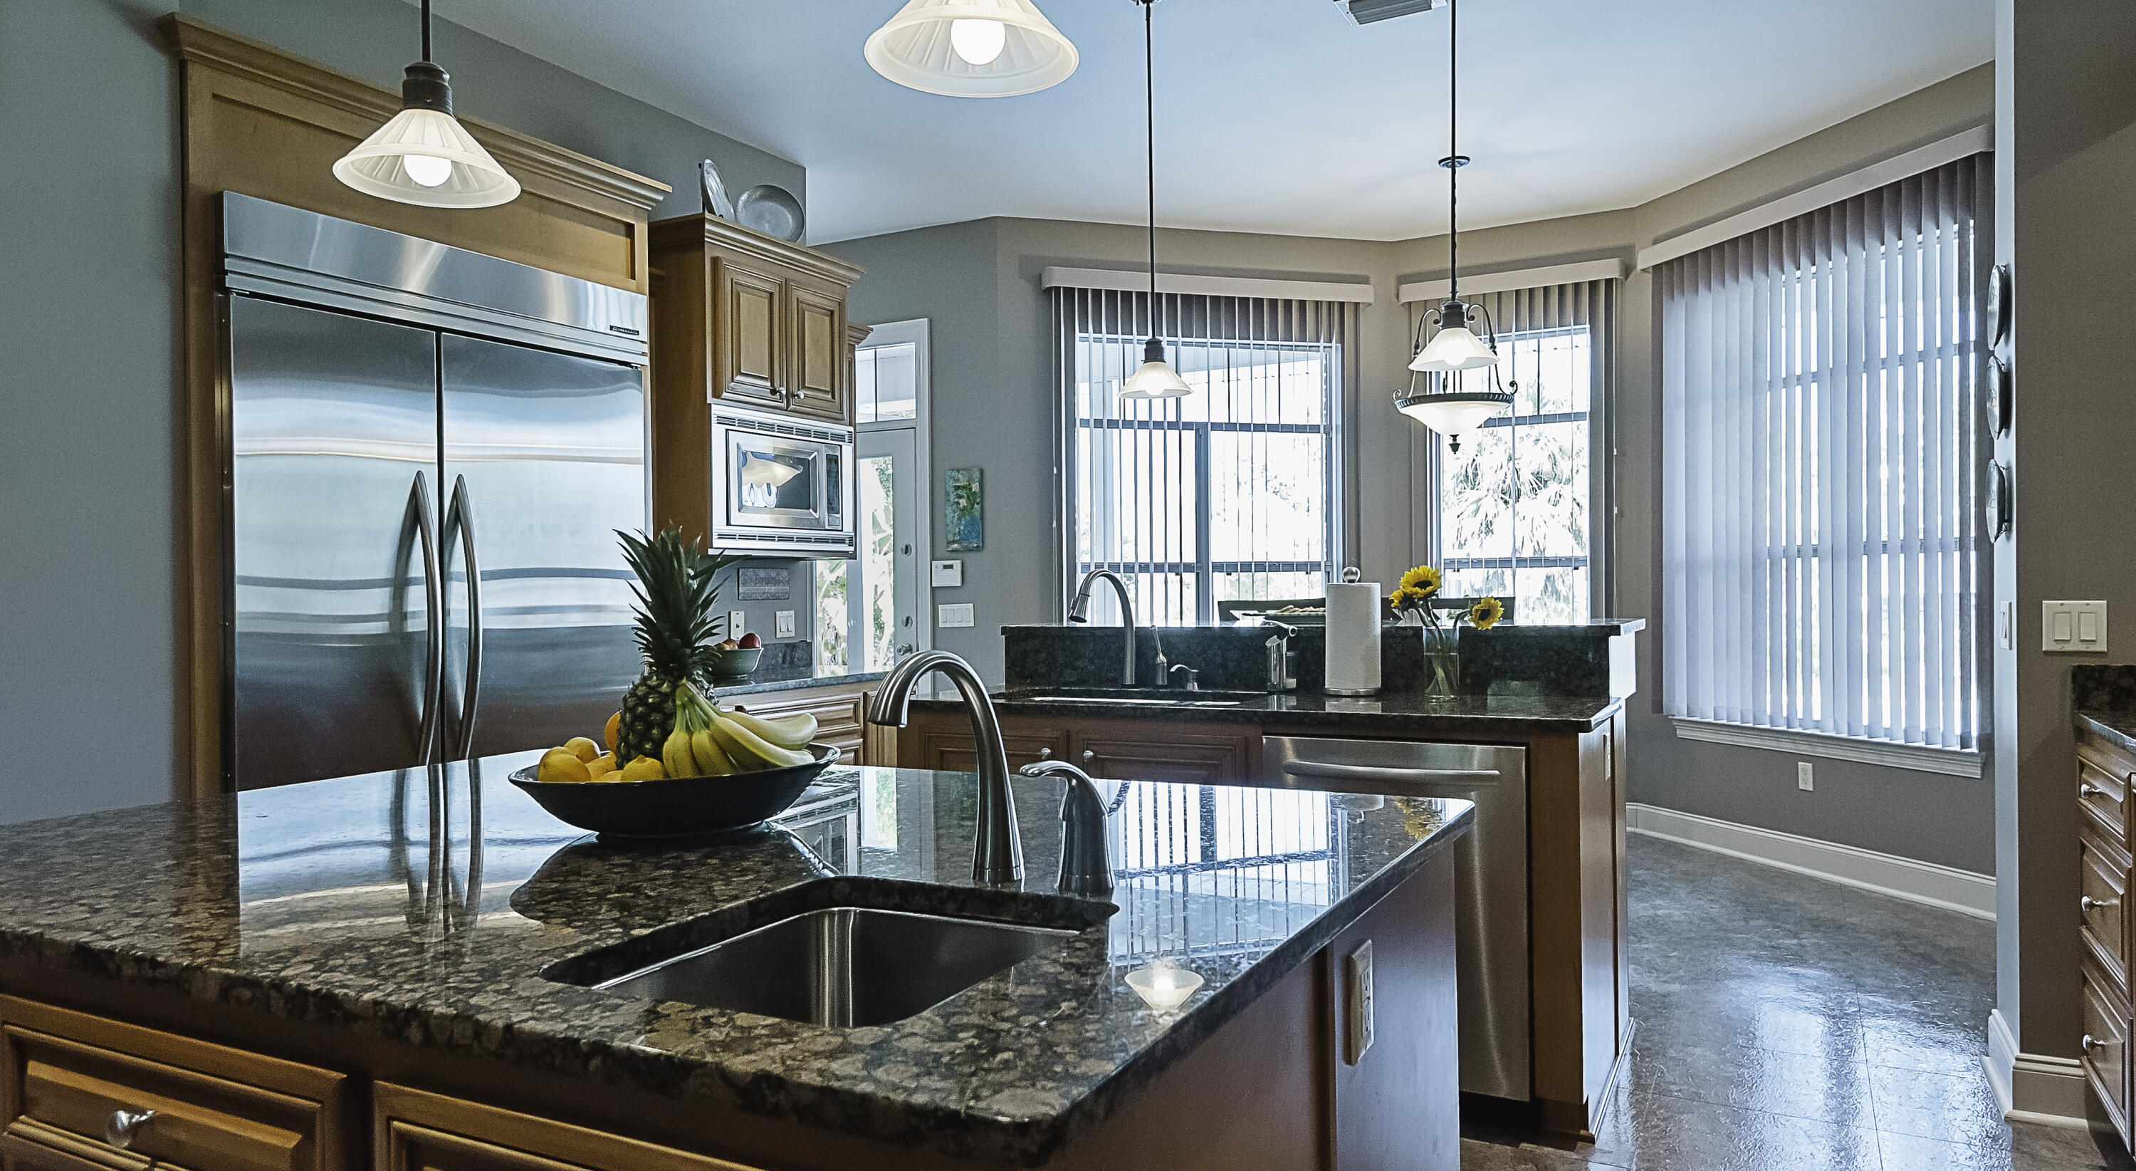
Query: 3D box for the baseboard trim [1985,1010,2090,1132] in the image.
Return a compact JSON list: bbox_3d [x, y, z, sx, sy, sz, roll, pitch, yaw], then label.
[{"bbox_3d":[2.231,1.109,3.016,0.155,0.150,0.390,-1,0,29],"label":"baseboard trim"}]

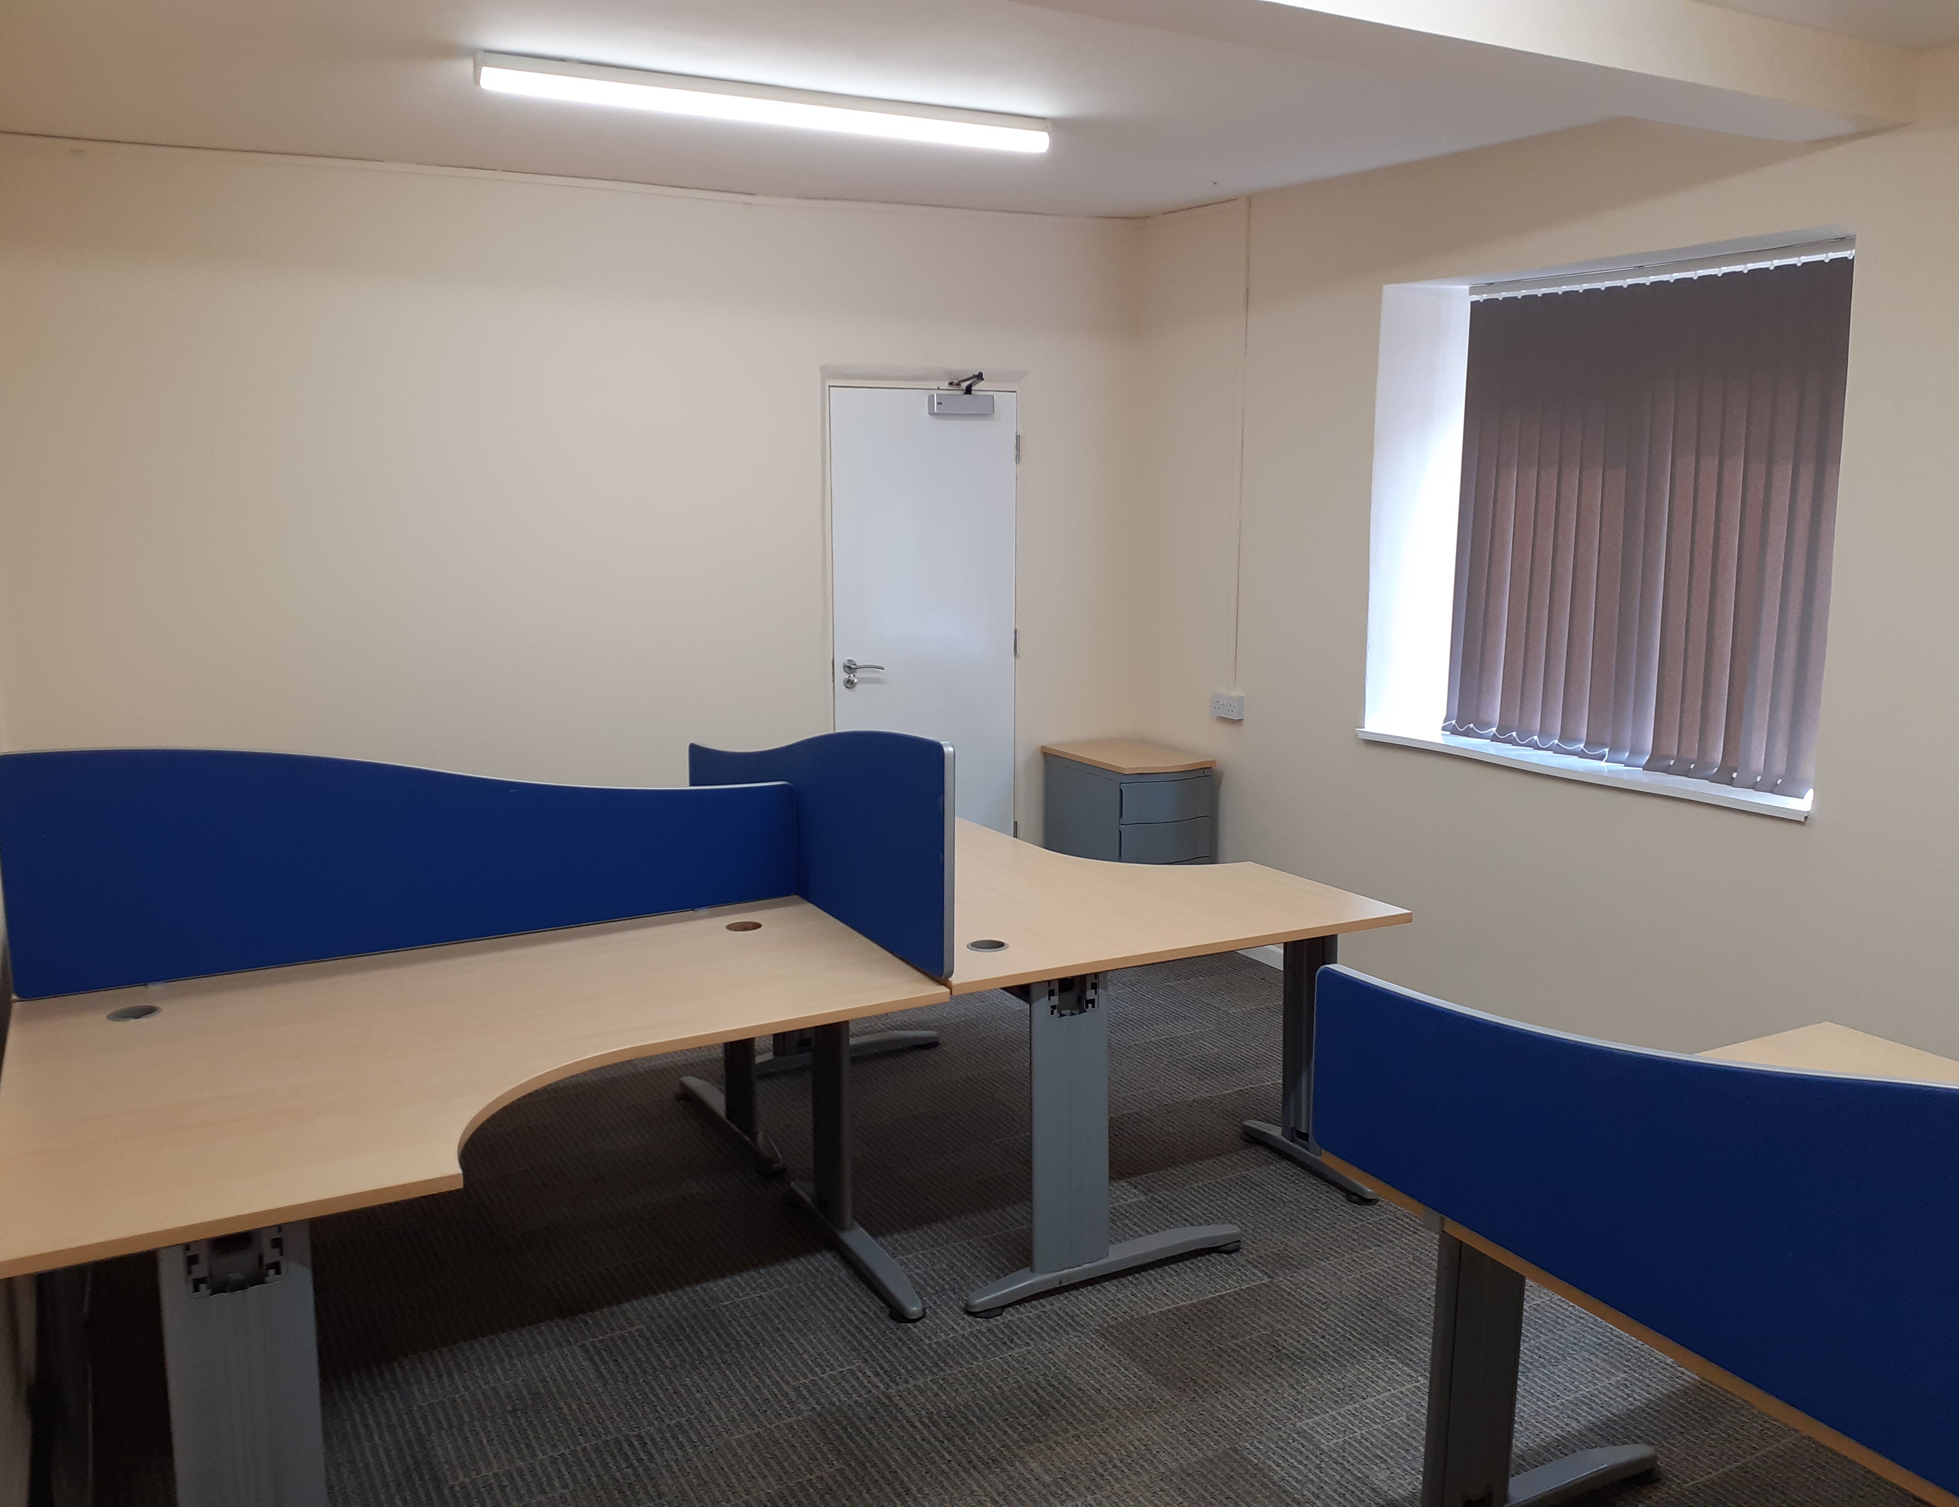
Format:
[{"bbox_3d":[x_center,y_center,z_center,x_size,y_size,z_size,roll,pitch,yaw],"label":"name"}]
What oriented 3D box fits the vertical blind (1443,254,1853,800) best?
[{"bbox_3d":[1.870,-0.673,4.526,0.090,1.410,1.340,-6,11,-29],"label":"vertical blind"}]

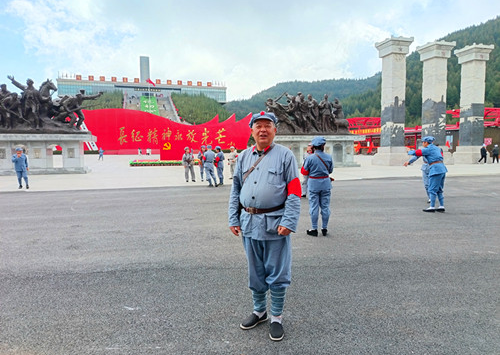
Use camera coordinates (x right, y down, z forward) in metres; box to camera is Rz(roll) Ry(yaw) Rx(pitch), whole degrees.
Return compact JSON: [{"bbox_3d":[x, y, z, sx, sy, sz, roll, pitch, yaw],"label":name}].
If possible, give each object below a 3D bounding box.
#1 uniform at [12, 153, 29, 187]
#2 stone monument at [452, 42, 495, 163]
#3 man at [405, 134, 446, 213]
[{"bbox_3d":[-9.496,-0.310,14.404,0.540,1.371,0.400,-3,4,-28],"label":"uniform"},{"bbox_3d":[20.687,-6.668,32.130,2.150,10.768,2.150,-2,4,-16],"label":"stone monument"},{"bbox_3d":[4.026,-0.083,7.930,0.850,1.695,0.520,1,5,25],"label":"man"}]

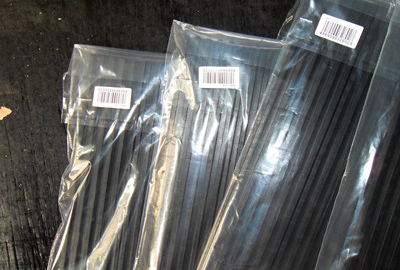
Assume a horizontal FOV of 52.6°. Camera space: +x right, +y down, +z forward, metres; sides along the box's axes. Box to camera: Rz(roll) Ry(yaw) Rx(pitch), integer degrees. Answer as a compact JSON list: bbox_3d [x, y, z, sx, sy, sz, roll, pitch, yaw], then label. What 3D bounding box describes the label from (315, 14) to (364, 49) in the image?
[{"bbox_3d":[0.128,-0.095,0.371,0.040,0.001,0.021,23,84,7],"label":"label"}]

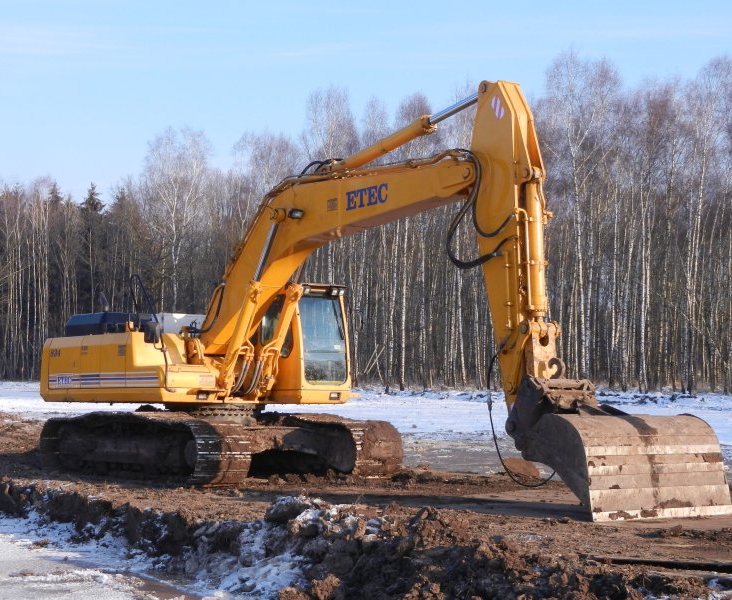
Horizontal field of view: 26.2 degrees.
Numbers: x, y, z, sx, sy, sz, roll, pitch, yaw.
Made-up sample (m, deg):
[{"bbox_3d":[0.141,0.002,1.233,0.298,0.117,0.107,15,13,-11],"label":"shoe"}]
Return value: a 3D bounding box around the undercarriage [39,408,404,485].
[{"bbox_3d":[-2.345,2.254,24.472,3.534,1.100,5.002,3,-5,-36],"label":"undercarriage"}]

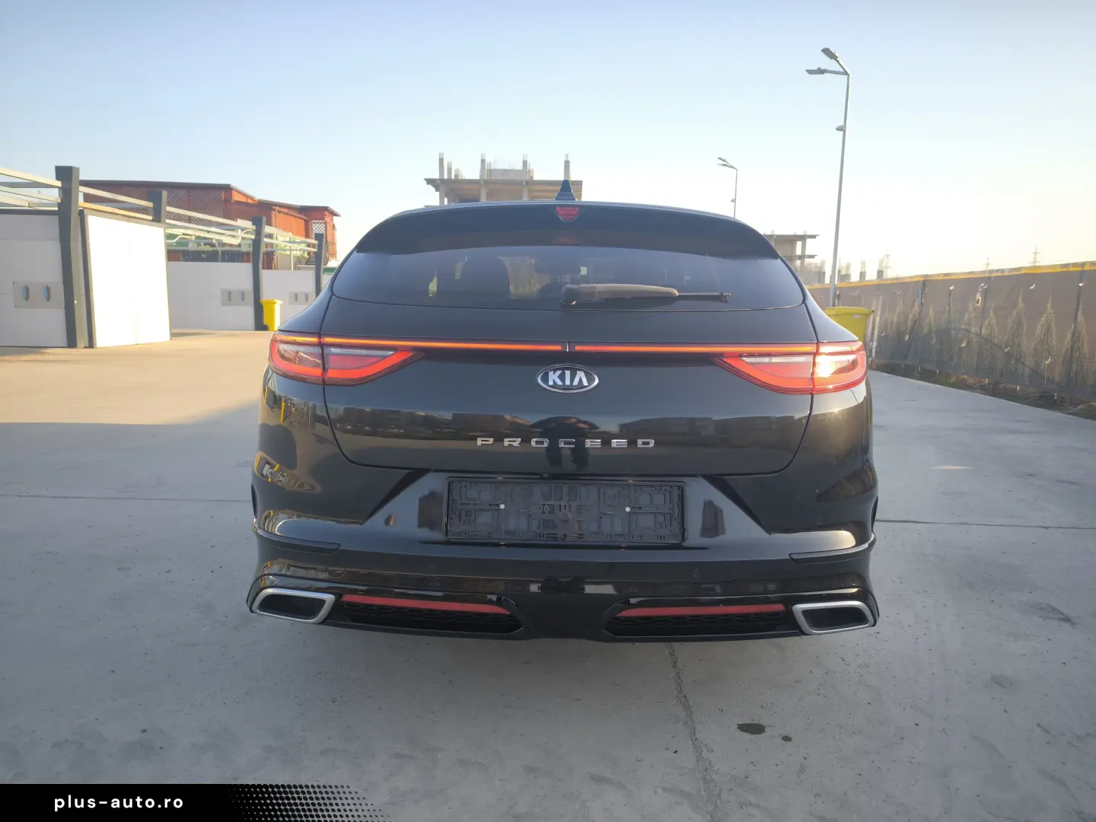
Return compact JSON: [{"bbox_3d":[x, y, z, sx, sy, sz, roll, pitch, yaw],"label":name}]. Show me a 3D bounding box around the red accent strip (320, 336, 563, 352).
[{"bbox_3d":[-0.265,-0.161,1.799,0.613,0.028,0.075,2,8,8],"label":"red accent strip"}]

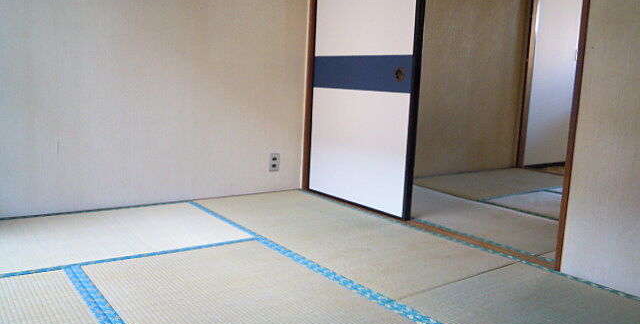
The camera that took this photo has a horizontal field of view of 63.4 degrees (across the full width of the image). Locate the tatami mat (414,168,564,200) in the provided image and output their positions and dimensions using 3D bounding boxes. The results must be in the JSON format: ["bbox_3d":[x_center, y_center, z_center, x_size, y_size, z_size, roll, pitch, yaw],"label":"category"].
[{"bbox_3d":[1.510,0.188,4.347,1.751,0.050,0.820,-4,10,-37],"label":"tatami mat"}]

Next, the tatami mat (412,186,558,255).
[{"bbox_3d":[0.759,0.312,3.229,0.785,0.050,1.724,-4,10,-37],"label":"tatami mat"}]

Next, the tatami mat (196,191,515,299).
[{"bbox_3d":[0.046,0.357,2.689,0.817,0.050,1.738,-4,10,-37],"label":"tatami mat"}]

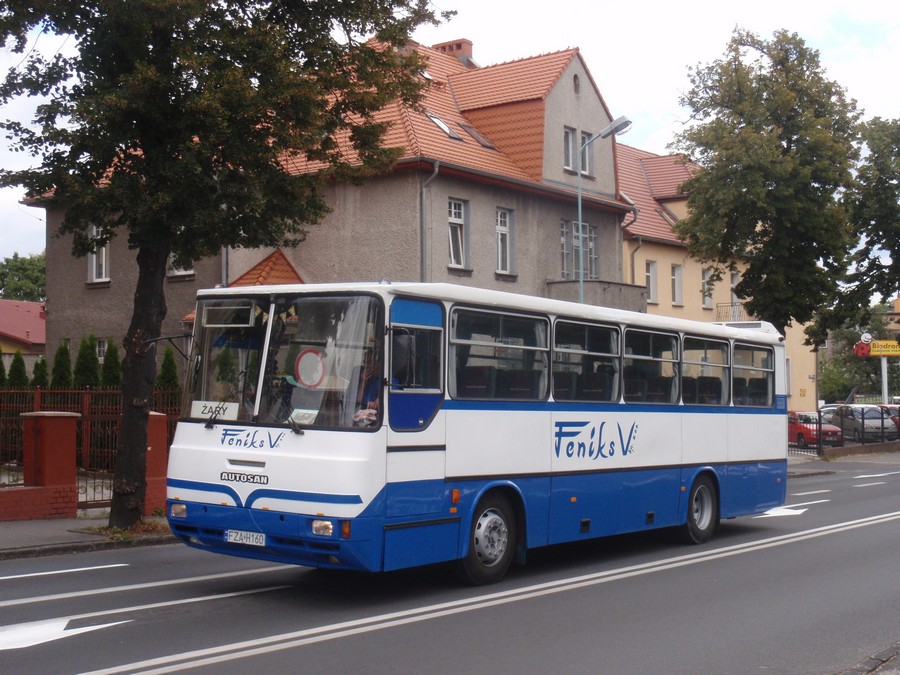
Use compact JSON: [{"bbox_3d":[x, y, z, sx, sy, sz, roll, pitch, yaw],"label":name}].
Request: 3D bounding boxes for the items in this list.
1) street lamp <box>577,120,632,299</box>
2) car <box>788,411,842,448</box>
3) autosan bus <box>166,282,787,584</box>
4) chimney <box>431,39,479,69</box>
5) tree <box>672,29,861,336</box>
[{"bbox_3d":[3.262,-0.678,26.076,1.310,7.720,0.320,-2,-3,36],"label":"street lamp"},{"bbox_3d":[14.259,3.780,51.583,1.660,1.430,3.850,1,-2,-24],"label":"car"},{"bbox_3d":[1.111,1.109,15.497,2.500,3.080,10.050,-2,-4,36],"label":"autosan bus"},{"bbox_3d":[0.102,-10.336,45.500,1.400,1.100,0.580,-2,-3,35],"label":"chimney"},{"bbox_3d":[9.126,-2.533,35.983,5.400,12.750,5.200,-2,-3,36],"label":"tree"}]

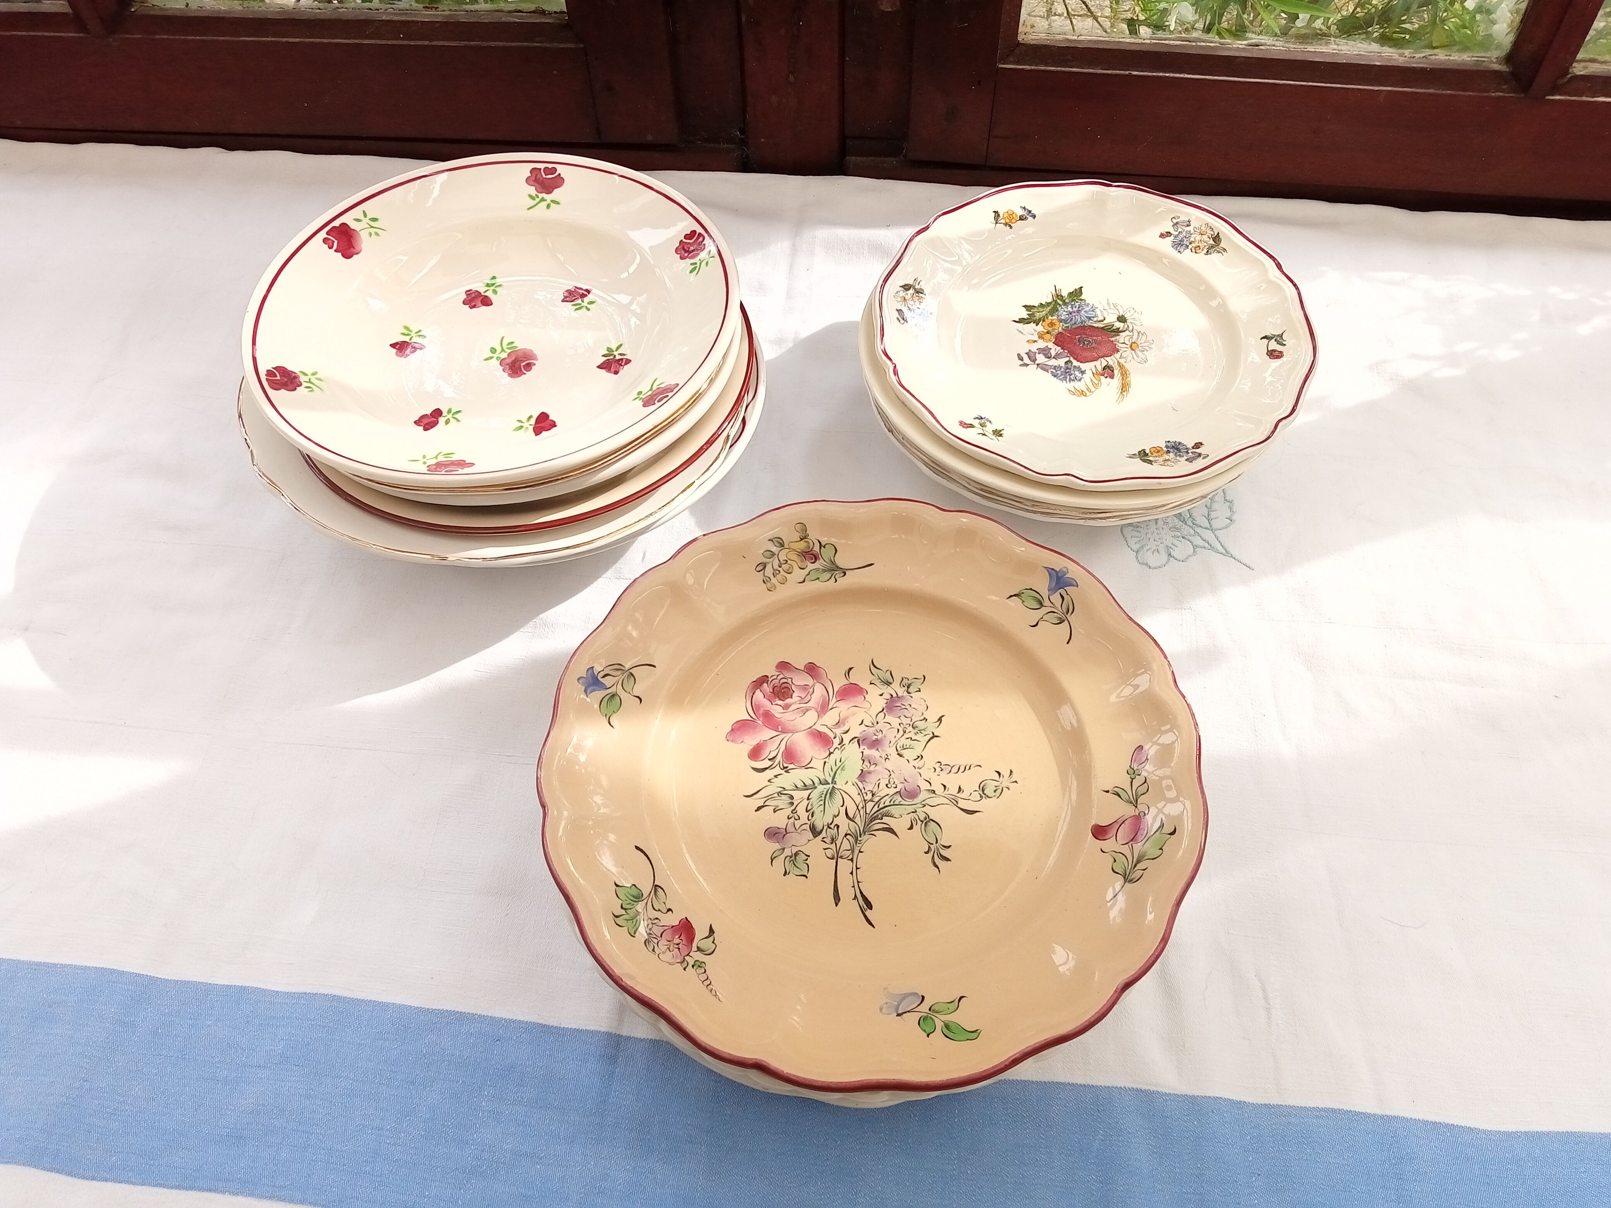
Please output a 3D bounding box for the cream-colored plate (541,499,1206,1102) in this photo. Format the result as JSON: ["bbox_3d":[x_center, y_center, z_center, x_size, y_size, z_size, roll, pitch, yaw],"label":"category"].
[{"bbox_3d":[0.024,0.062,0.497,0.248,0.026,0.248,0,54,0],"label":"cream-colored plate"}]

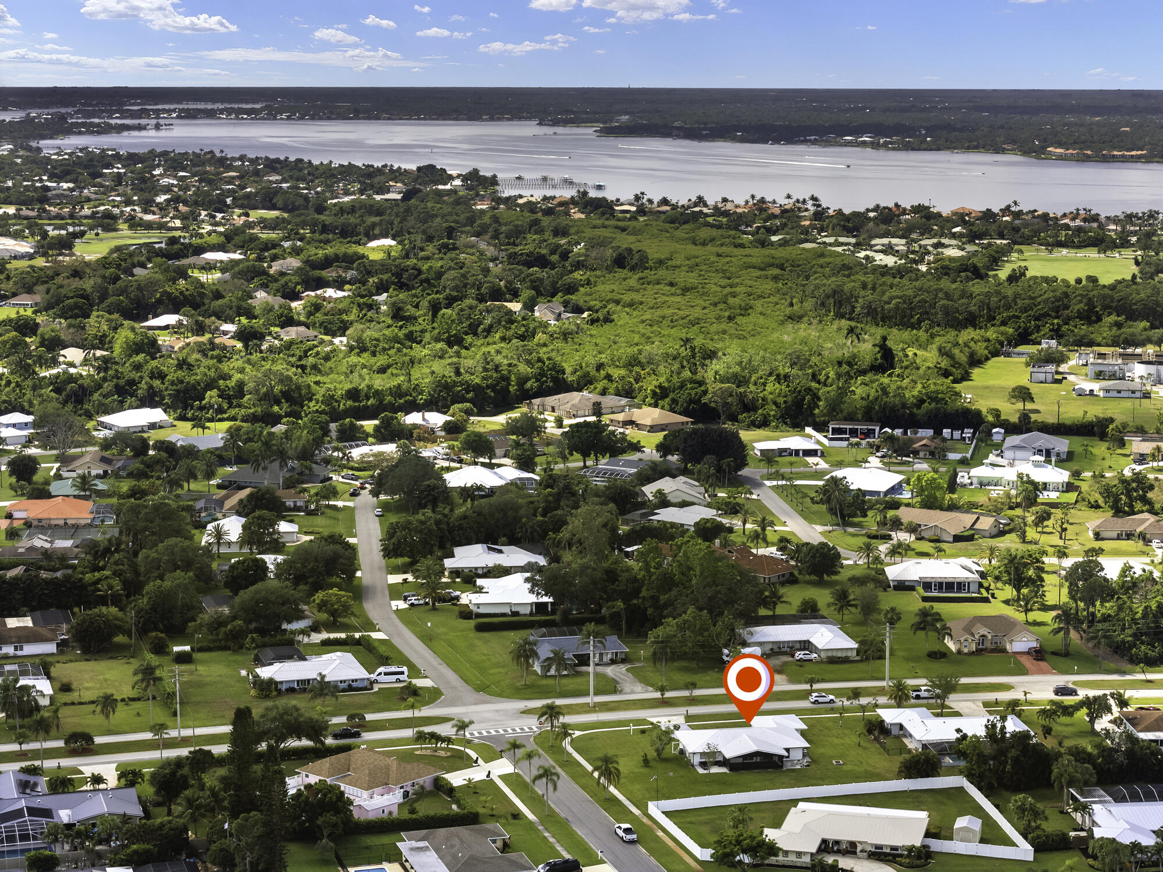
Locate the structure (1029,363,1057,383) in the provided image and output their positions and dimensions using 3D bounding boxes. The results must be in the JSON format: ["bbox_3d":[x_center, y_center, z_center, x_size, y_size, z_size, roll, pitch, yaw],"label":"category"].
[{"bbox_3d":[175.185,-23.669,894.121,9.500,5.300,12.600,1,9,6],"label":"structure"}]

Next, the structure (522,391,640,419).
[{"bbox_3d":[-0.270,-12.040,808.550,29.500,6.700,29.500,-7,11,-37],"label":"structure"}]

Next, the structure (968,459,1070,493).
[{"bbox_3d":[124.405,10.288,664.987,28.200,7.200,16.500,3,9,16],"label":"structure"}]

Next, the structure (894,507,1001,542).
[{"bbox_3d":[89.959,22.107,594.737,27.500,4.900,24.000,5,10,28],"label":"structure"}]

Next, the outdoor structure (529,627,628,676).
[{"bbox_3d":[-0.825,42.422,470.887,20.712,4.600,23.961,-2,9,-13],"label":"outdoor structure"}]

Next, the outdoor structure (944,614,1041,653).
[{"bbox_3d":[82.362,39.582,478.054,18.200,5.600,17.700,-1,9,-4],"label":"outdoor structure"}]

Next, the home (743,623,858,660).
[{"bbox_3d":[43.103,40.970,471.952,21.700,4.500,19.500,-2,9,-12],"label":"home"}]

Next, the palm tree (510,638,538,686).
[{"bbox_3d":[-10.940,42.590,444.170,5.200,9.100,5.200,0,9,0],"label":"palm tree"}]

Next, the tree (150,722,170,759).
[{"bbox_3d":[-70.644,51.319,395.598,3.300,6.540,3.300,0,9,0],"label":"tree"}]

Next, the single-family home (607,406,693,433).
[{"bbox_3d":[23.060,-5.880,783.718,19.342,5.500,21.933,-7,11,-38],"label":"single-family home"}]

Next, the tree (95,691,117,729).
[{"bbox_3d":[-83.870,48.210,414.550,4.100,6.600,4.100,0,9,0],"label":"tree"}]

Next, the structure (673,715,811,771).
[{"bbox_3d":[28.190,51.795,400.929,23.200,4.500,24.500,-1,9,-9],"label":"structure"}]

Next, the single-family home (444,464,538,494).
[{"bbox_3d":[-24.590,11.730,652.810,26.610,6.800,20.880,-1,9,-7],"label":"single-family home"}]

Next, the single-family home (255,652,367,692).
[{"bbox_3d":[-52.249,44.953,453.322,20.090,4.700,19.363,-3,9,-17],"label":"single-family home"}]

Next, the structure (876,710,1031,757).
[{"bbox_3d":[66.038,50.893,416.146,23.657,4.700,20.306,-1,9,-6],"label":"structure"}]

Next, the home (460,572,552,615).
[{"bbox_3d":[-16.160,33.730,514.440,18.010,5.300,24.600,-1,9,-6],"label":"home"}]

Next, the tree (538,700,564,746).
[{"bbox_3d":[-5.138,50.180,409.293,4.500,7.888,4.500,0,9,0],"label":"tree"}]

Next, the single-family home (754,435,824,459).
[{"bbox_3d":[63.597,2.717,730.109,20.356,4.900,16.159,0,9,-4],"label":"single-family home"}]

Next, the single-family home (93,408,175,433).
[{"bbox_3d":[-143.860,-4.960,763.920,20.000,5.500,21.000,-6,10,-34],"label":"single-family home"}]

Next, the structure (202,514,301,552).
[{"bbox_3d":[-82.220,23.997,587.800,22.743,5.300,23.149,-1,9,-8],"label":"structure"}]

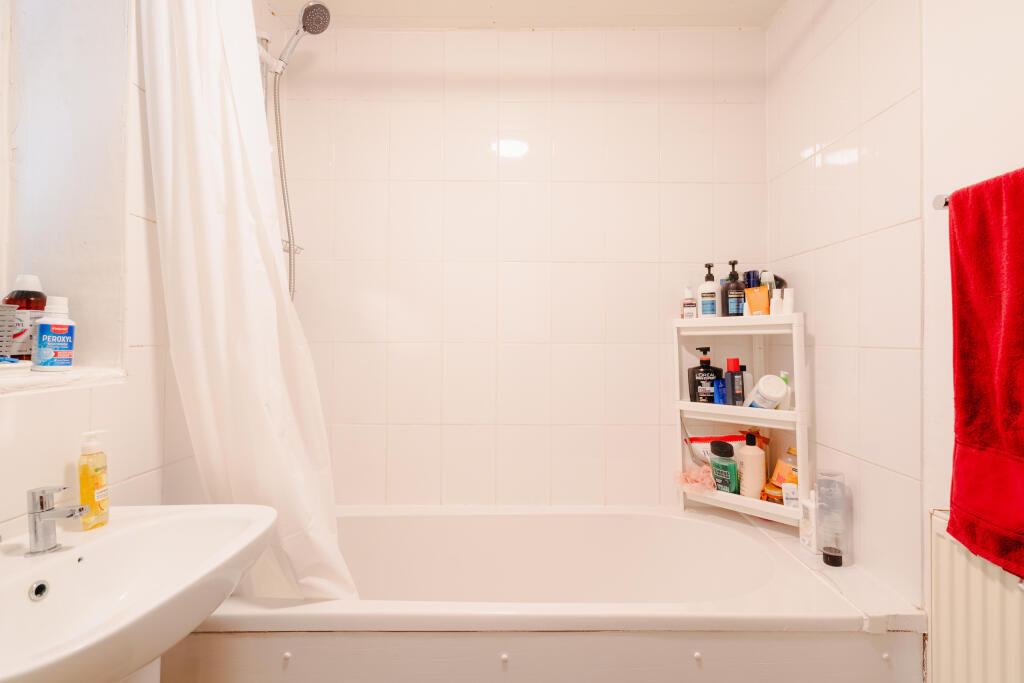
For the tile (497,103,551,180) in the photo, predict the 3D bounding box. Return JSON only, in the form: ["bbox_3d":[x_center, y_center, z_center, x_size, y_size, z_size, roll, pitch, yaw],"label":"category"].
[{"bbox_3d":[0.049,-0.750,1.711,0.201,0.302,0.014,0,0,0],"label":"tile"}]

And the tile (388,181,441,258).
[{"bbox_3d":[-0.359,-0.450,1.707,0.201,0.302,0.014,0,0,0],"label":"tile"}]

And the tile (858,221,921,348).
[{"bbox_3d":[0.966,-0.136,1.162,0.010,0.303,0.189,0,-1,0],"label":"tile"}]

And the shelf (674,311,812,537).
[{"bbox_3d":[0.822,0.267,1.634,0.418,0.700,0.225,0,-1,37],"label":"shelf"}]

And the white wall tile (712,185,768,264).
[{"bbox_3d":[0.858,-0.441,1.716,0.201,0.302,0.014,0,0,0],"label":"white wall tile"}]

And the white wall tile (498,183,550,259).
[{"bbox_3d":[0.047,-0.446,1.698,0.200,0.300,0.010,0,-1,-1],"label":"white wall tile"}]

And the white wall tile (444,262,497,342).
[{"bbox_3d":[-0.154,-0.143,1.685,0.199,0.298,0.010,0,0,0],"label":"white wall tile"}]

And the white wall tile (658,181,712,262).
[{"bbox_3d":[0.647,-0.438,1.693,0.199,0.298,0.010,0,0,0],"label":"white wall tile"}]

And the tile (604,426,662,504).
[{"bbox_3d":[0.449,0.459,1.709,0.202,0.291,0.010,0,-1,0],"label":"tile"}]

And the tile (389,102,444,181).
[{"bbox_3d":[-0.355,-0.750,1.698,0.200,0.300,0.010,0,-1,-1],"label":"tile"}]

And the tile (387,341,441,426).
[{"bbox_3d":[-0.360,0.155,1.682,0.200,0.300,0.010,0,-1,-1],"label":"tile"}]

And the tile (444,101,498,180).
[{"bbox_3d":[-0.156,-0.758,1.724,0.202,0.303,0.010,0,-1,0],"label":"tile"}]

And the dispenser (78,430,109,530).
[{"bbox_3d":[-0.794,0.261,0.865,0.036,0.180,0.048,0,0,7],"label":"dispenser"}]

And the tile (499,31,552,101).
[{"bbox_3d":[0.050,-1.021,1.692,0.199,0.262,0.010,0,0,0],"label":"tile"}]

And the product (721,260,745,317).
[{"bbox_3d":[0.774,-0.185,1.591,0.081,0.193,0.055,0,-1,27],"label":"product"}]

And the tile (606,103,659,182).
[{"bbox_3d":[0.451,-0.746,1.708,0.200,0.300,0.010,0,-1,-1],"label":"tile"}]

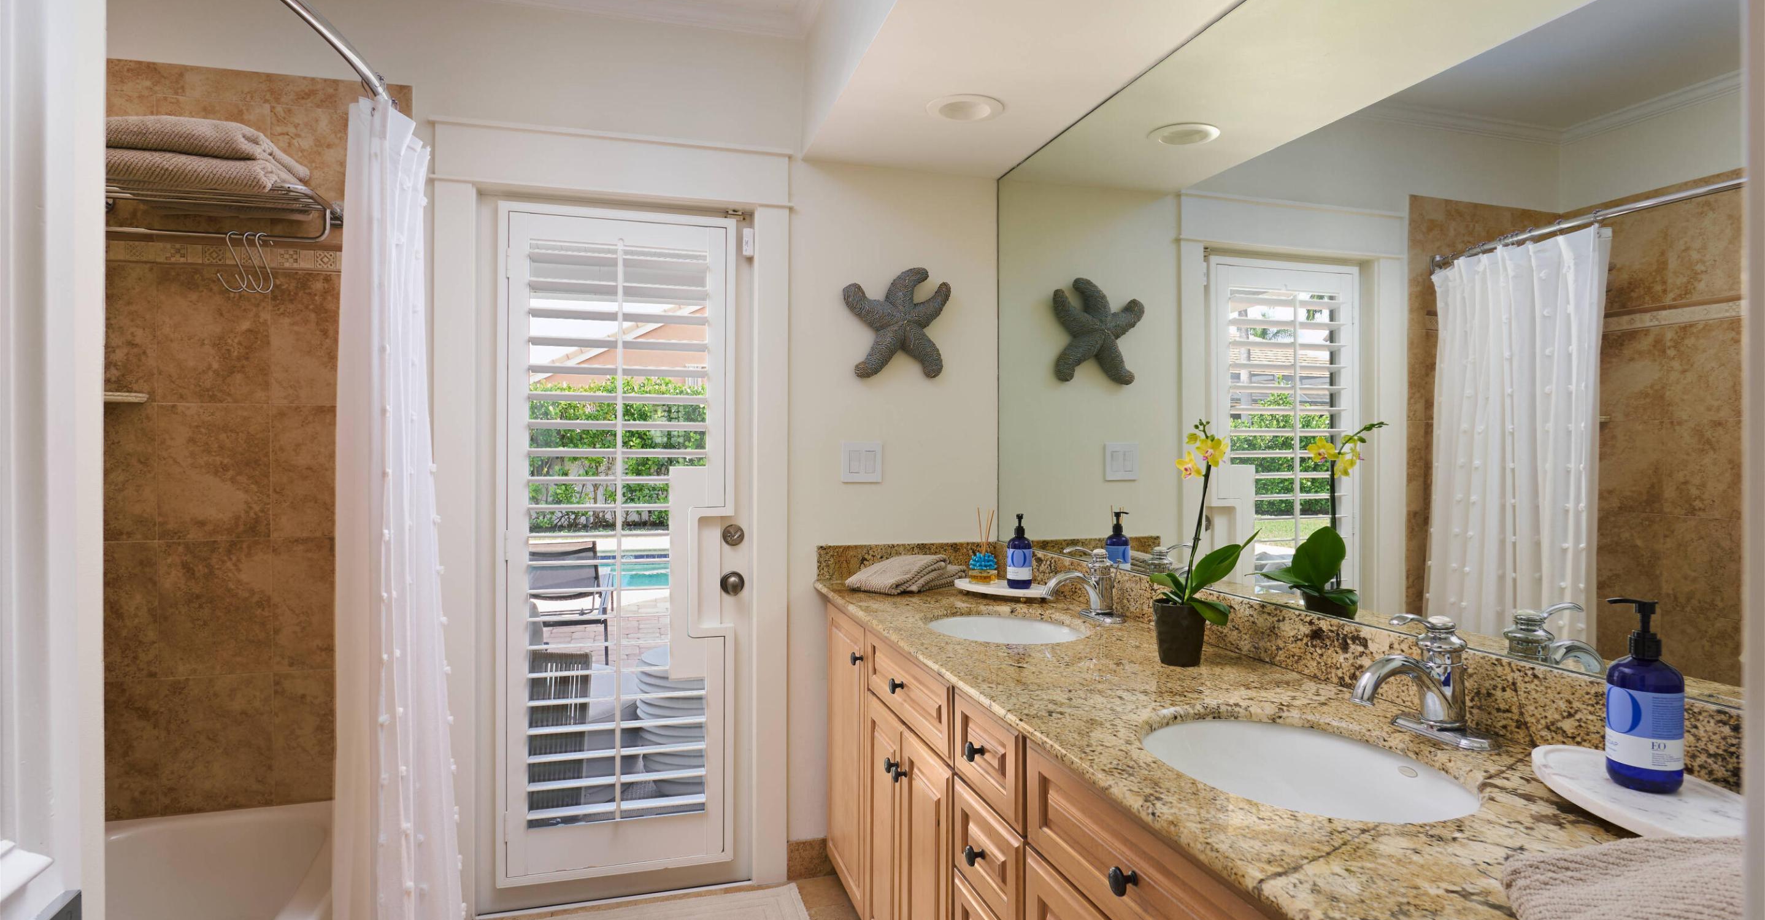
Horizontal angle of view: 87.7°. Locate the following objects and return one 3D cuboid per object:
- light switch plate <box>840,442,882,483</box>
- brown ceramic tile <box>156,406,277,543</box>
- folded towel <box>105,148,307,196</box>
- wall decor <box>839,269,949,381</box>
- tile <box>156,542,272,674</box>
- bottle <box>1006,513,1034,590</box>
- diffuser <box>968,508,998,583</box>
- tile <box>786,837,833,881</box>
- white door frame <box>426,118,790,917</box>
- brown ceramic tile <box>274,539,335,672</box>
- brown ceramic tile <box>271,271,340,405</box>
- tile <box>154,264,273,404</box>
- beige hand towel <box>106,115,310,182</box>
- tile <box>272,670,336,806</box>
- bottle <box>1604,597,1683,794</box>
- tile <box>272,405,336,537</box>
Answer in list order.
[{"bbox_3d":[-0.060,0.009,2.781,0.124,0.121,0.009,0,0,-16],"label":"light switch plate"},{"bbox_3d":[-1.644,0.031,2.266,0.242,0.333,0.010,0,0,-16],"label":"brown ceramic tile"},{"bbox_3d":[-1.579,-0.653,2.142,0.370,0.085,0.240,0,0,-16],"label":"folded towel"},{"bbox_3d":[0.045,-0.400,2.706,0.331,0.311,0.050,0,0,-16],"label":"wall decor"},{"bbox_3d":[-1.644,0.365,2.268,0.242,0.333,0.010,0,0,-16],"label":"tile"},{"bbox_3d":[0.352,0.236,2.350,0.064,0.189,0.068,0,0,9],"label":"bottle"},{"bbox_3d":[0.277,0.232,2.522,0.075,0.203,0.075,0,0,0],"label":"diffuser"},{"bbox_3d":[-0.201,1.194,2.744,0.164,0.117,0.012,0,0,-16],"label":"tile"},{"bbox_3d":[-0.750,0.171,2.626,0.975,2.165,0.120,0,0,-16],"label":"white door frame"},{"bbox_3d":[-1.408,0.366,2.333,0.242,0.333,0.010,0,0,-16],"label":"brown ceramic tile"},{"bbox_3d":[-1.410,-0.304,2.330,0.242,0.333,0.010,0,0,-16],"label":"brown ceramic tile"},{"bbox_3d":[-1.677,-0.313,2.304,0.252,0.348,0.011,0,0,-16],"label":"tile"},{"bbox_3d":[-1.611,-0.734,2.168,0.405,0.075,0.225,0,0,-16],"label":"beige hand towel"},{"bbox_3d":[-1.439,0.717,2.380,0.250,0.342,0.011,0,0,-16],"label":"tile"},{"bbox_3d":[0.791,0.240,0.953,0.070,0.189,0.064,0,0,-7],"label":"bottle"},{"bbox_3d":[-1.438,0.032,2.376,0.250,0.341,0.011,0,0,-16],"label":"tile"}]

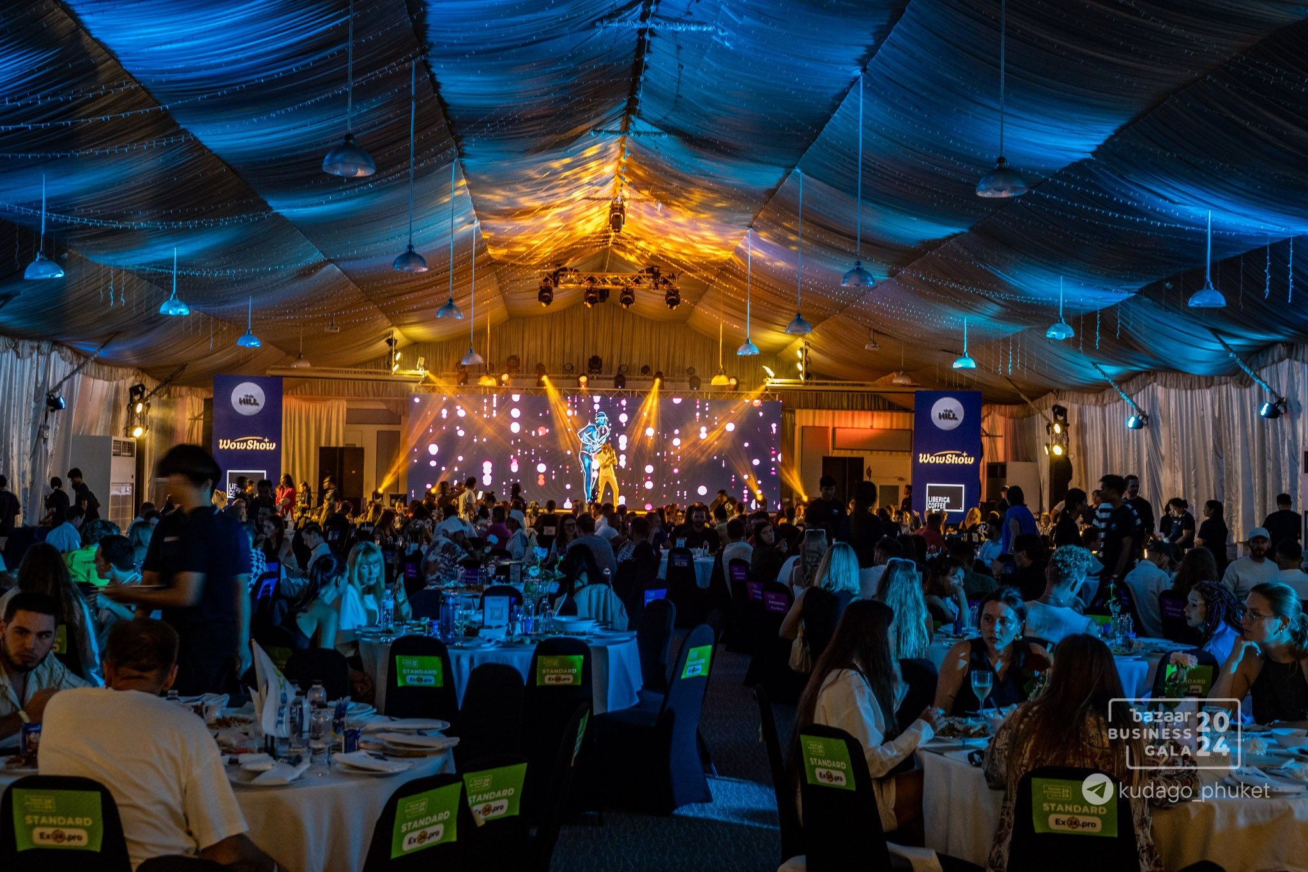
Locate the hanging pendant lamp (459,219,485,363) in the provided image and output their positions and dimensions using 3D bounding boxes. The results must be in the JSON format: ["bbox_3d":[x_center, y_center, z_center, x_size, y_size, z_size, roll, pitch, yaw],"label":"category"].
[{"bbox_3d":[-3.381,-2.676,25.905,0.415,2.705,0.415,1,-2,0],"label":"hanging pendant lamp"}]

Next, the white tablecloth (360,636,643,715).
[{"bbox_3d":[-0.867,1.483,7.684,1.560,0.760,1.560,1,-2,0],"label":"white tablecloth"}]

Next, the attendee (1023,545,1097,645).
[{"bbox_3d":[2.210,1.248,7.378,0.500,1.310,0.640,0,-2,38],"label":"attendee"}]

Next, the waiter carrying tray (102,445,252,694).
[{"bbox_3d":[-2.007,0.913,5.850,0.600,1.740,0.520,2,-2,-24],"label":"waiter carrying tray"}]

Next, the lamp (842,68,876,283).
[{"bbox_3d":[2.544,-3.164,17.100,0.420,2.658,0.420,1,-2,0],"label":"lamp"}]

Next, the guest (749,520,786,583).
[{"bbox_3d":[1.119,1.418,12.608,0.550,1.250,0.460,1,-2,-6],"label":"guest"}]

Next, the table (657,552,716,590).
[{"bbox_3d":[0.361,1.767,15.870,1.500,0.760,1.500,1,-2,0],"label":"table"}]

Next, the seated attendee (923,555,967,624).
[{"bbox_3d":[2.025,1.399,9.055,0.720,1.200,0.500,-1,-3,37],"label":"seated attendee"}]

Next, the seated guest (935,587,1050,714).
[{"bbox_3d":[1.285,1.203,5.220,0.480,1.230,0.620,1,-2,-10],"label":"seated guest"}]

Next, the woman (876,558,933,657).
[{"bbox_3d":[1.278,1.244,6.950,0.460,1.260,0.600,0,-2,35],"label":"woman"}]

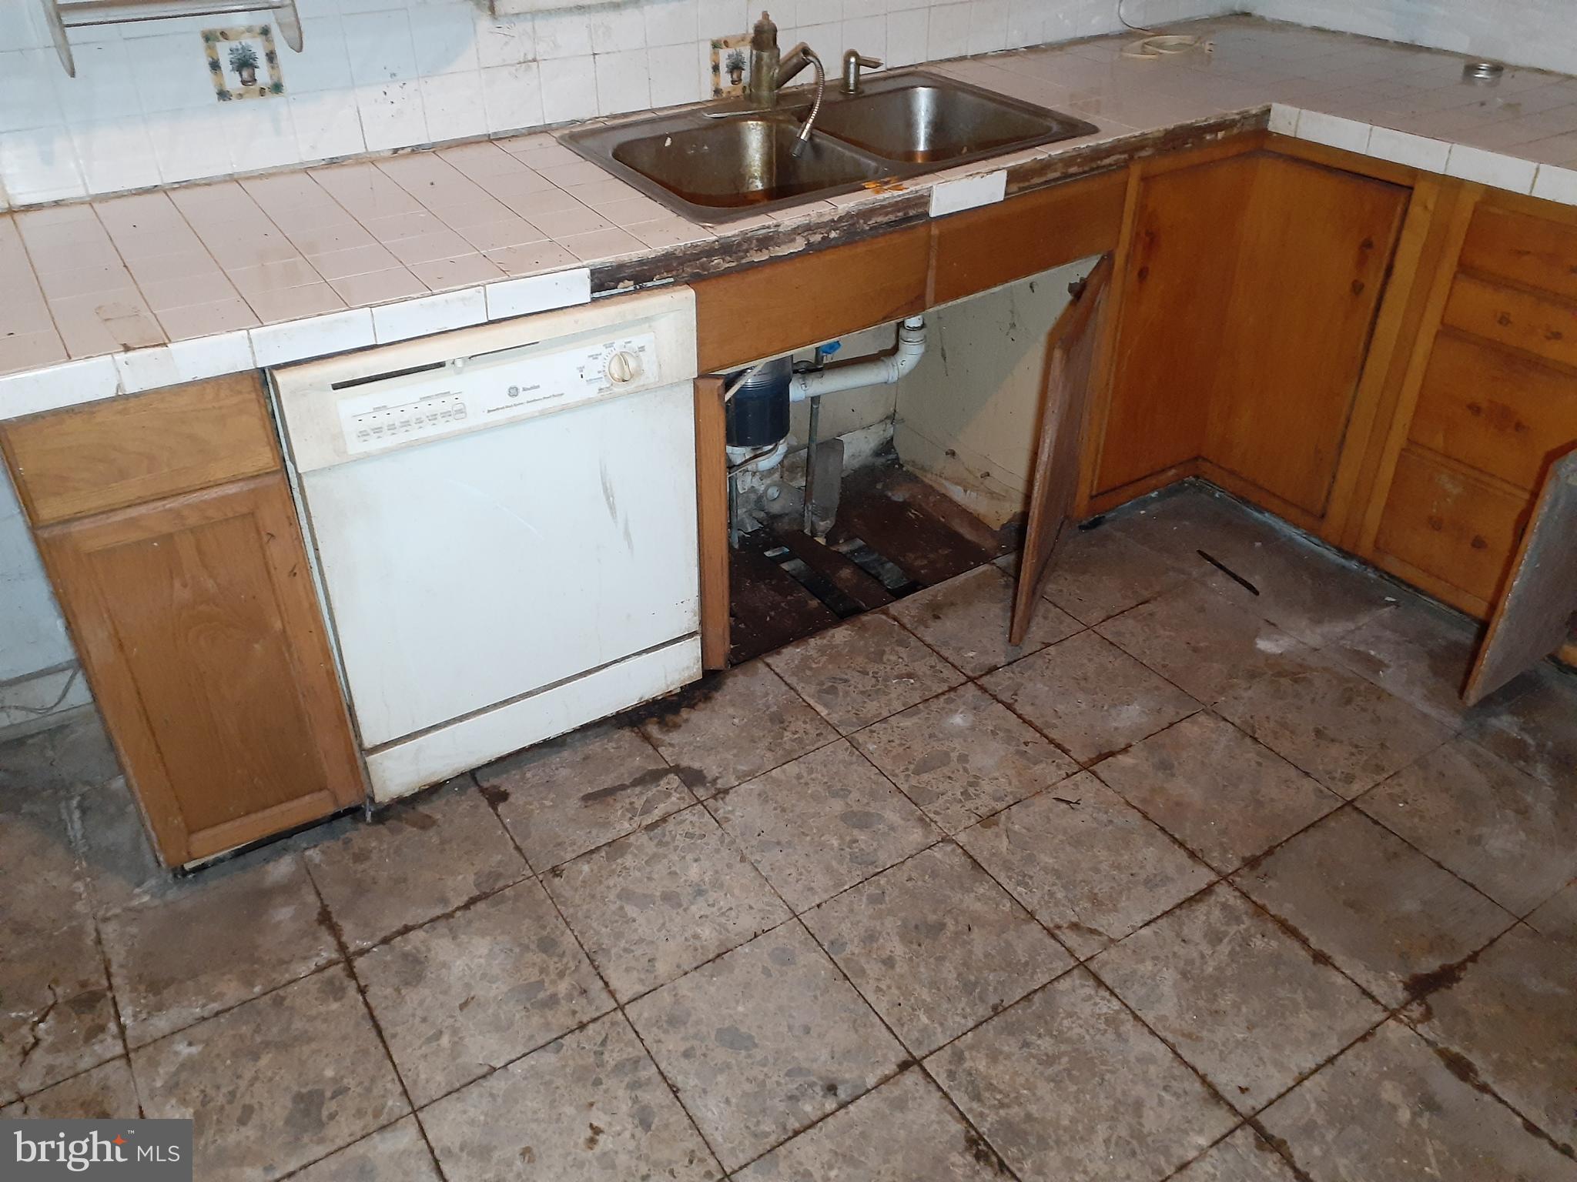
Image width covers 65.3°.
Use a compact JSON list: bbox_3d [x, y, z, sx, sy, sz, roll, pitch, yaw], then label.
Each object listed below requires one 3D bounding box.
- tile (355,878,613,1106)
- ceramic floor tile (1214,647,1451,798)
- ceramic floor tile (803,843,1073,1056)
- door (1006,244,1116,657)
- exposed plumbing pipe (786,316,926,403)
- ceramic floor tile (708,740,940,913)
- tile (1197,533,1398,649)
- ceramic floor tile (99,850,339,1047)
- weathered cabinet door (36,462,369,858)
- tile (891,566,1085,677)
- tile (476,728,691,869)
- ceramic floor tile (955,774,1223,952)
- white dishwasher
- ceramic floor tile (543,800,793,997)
[{"bbox_3d":[-0.436,0.561,1.754,0.287,0.010,0.289,-21,38,-25],"label":"tile"},{"bbox_3d":[1.003,0.246,2.274,0.303,0.011,0.303,-20,38,-26],"label":"ceramic floor tile"},{"bbox_3d":[0.214,0.511,1.793,0.287,0.010,0.289,-21,38,-25],"label":"ceramic floor tile"},{"bbox_3d":[0.529,-0.278,2.373,0.020,0.602,0.494,12,36,21],"label":"door"},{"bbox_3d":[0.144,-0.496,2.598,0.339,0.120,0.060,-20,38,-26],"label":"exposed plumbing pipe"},{"bbox_3d":[0.061,0.390,2.079,0.303,0.011,0.303,-20,38,-26],"label":"ceramic floor tile"},{"bbox_3d":[1.068,0.011,2.573,0.292,0.011,0.292,-20,38,-26],"label":"tile"},{"bbox_3d":[-0.874,0.530,1.889,0.303,0.011,0.303,-20,38,-26],"label":"ceramic floor tile"},{"bbox_3d":[-0.848,0.133,1.834,0.307,0.622,0.020,-16,37,-23],"label":"weathered cabinet door"},{"bbox_3d":[0.393,0.055,2.464,0.287,0.010,0.289,-21,38,-25],"label":"tile"},{"bbox_3d":[-0.347,0.333,2.089,0.287,0.010,0.289,-21,38,-25],"label":"tile"},{"bbox_3d":[0.483,0.437,1.999,0.303,0.011,0.303,-20,38,-26],"label":"ceramic floor tile"},{"bbox_3d":[-0.563,-0.172,2.130,0.607,0.810,0.610,-19,39,-27],"label":"white dishwasher"},{"bbox_3d":[-0.193,0.477,1.914,0.292,0.011,0.292,-20,38,-26],"label":"ceramic floor tile"}]

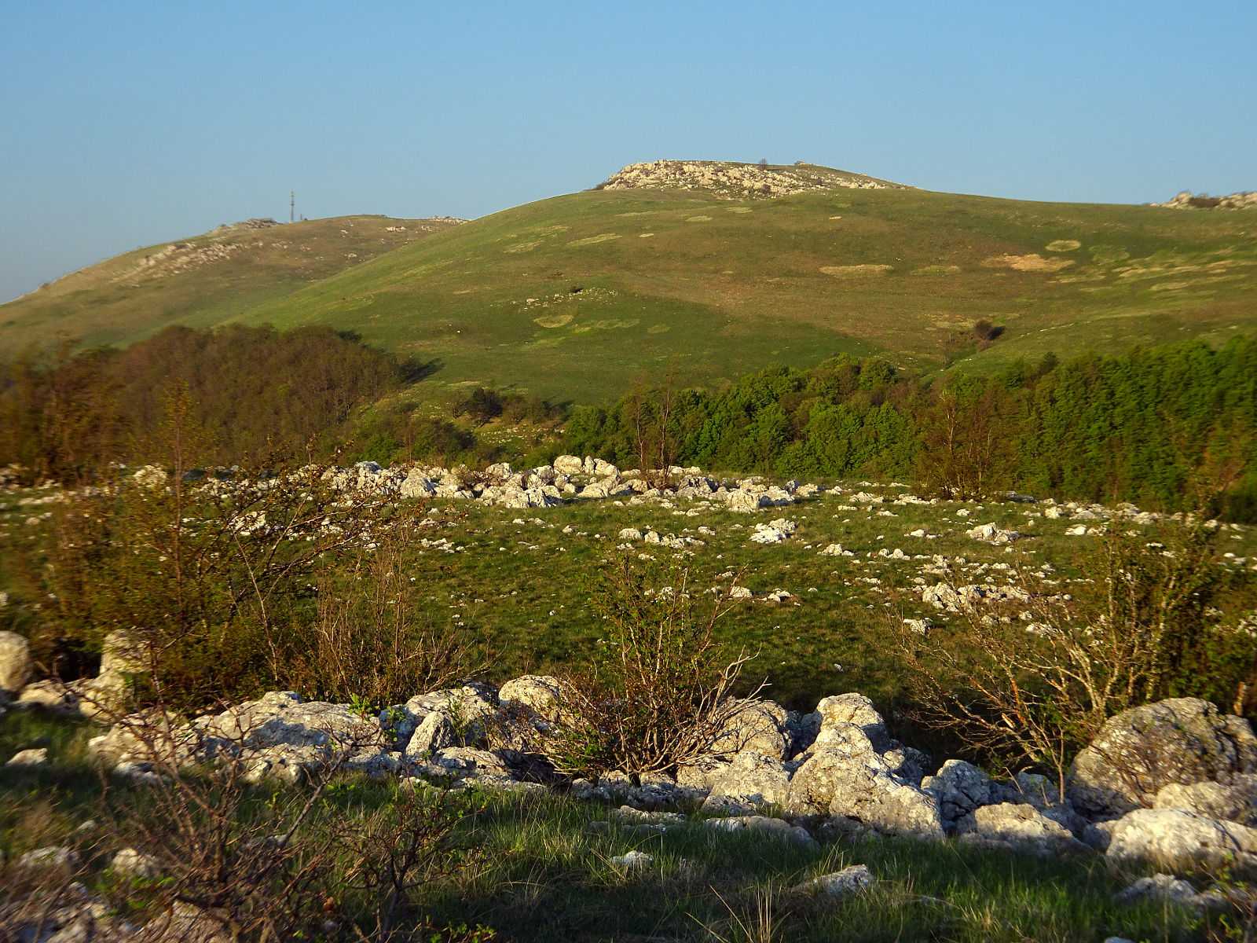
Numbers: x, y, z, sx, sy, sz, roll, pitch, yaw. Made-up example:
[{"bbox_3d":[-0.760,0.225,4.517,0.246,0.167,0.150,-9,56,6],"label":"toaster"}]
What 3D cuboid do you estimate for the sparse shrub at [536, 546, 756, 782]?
[{"bbox_3d":[0.090,0.930,13.900,1.080,1.100,0.950,0,1,0],"label":"sparse shrub"}]

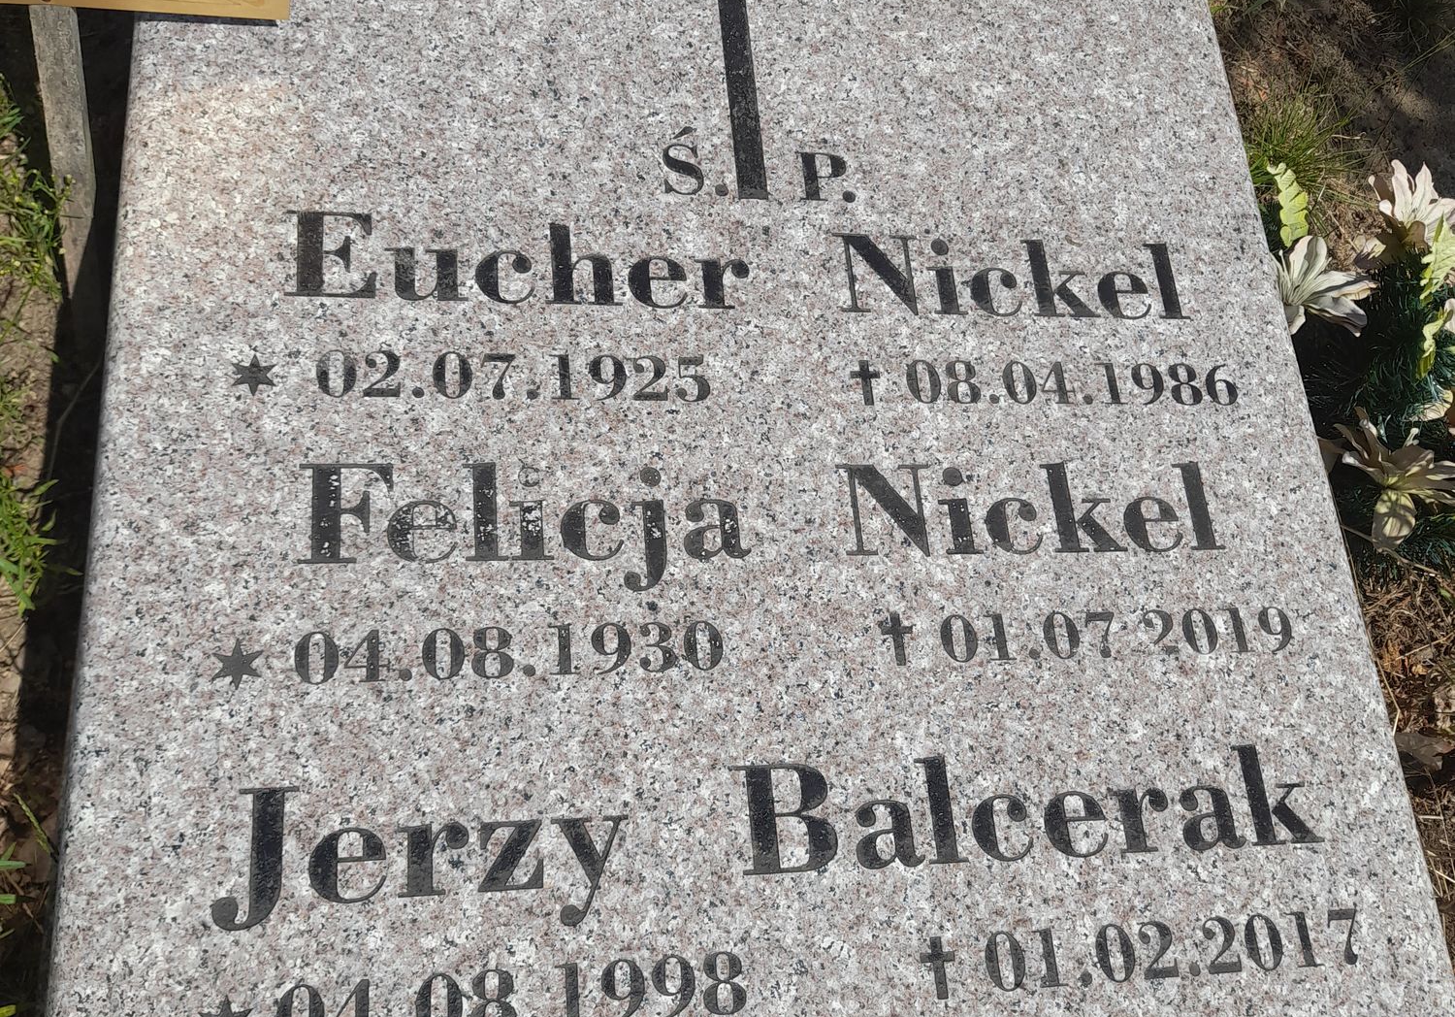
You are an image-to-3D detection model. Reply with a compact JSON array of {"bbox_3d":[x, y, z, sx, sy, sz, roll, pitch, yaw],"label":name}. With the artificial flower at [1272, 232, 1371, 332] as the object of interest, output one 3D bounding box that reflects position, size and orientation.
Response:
[{"bbox_3d":[0.498,-0.188,1.200,0.110,0.080,0.110,-30,75,-24],"label":"artificial flower"}]

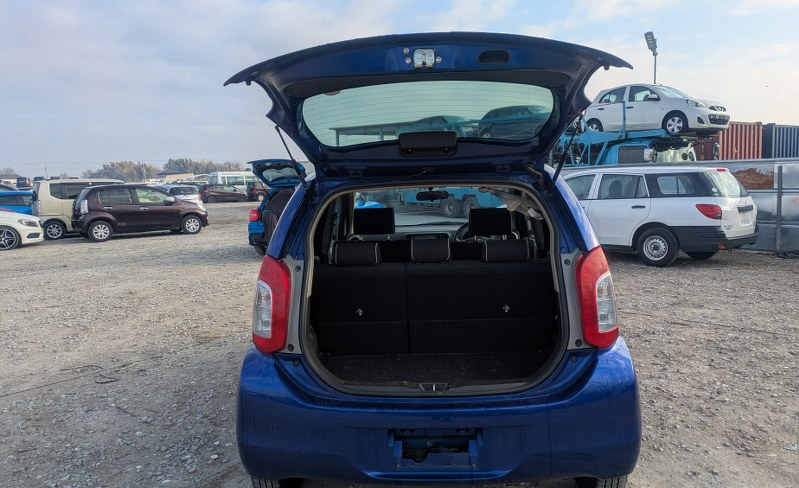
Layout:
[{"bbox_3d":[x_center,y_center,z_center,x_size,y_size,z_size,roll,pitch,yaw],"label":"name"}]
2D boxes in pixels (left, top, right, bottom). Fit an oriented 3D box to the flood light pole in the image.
[{"bbox_3d":[10.149,-5.040,23.405,0.500,6.902,0.400,-7,8,-37],"label":"flood light pole"}]

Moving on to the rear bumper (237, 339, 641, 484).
[{"bbox_3d":[0.146,0.713,2.389,1.660,0.600,0.380,-1,7,3],"label":"rear bumper"}]

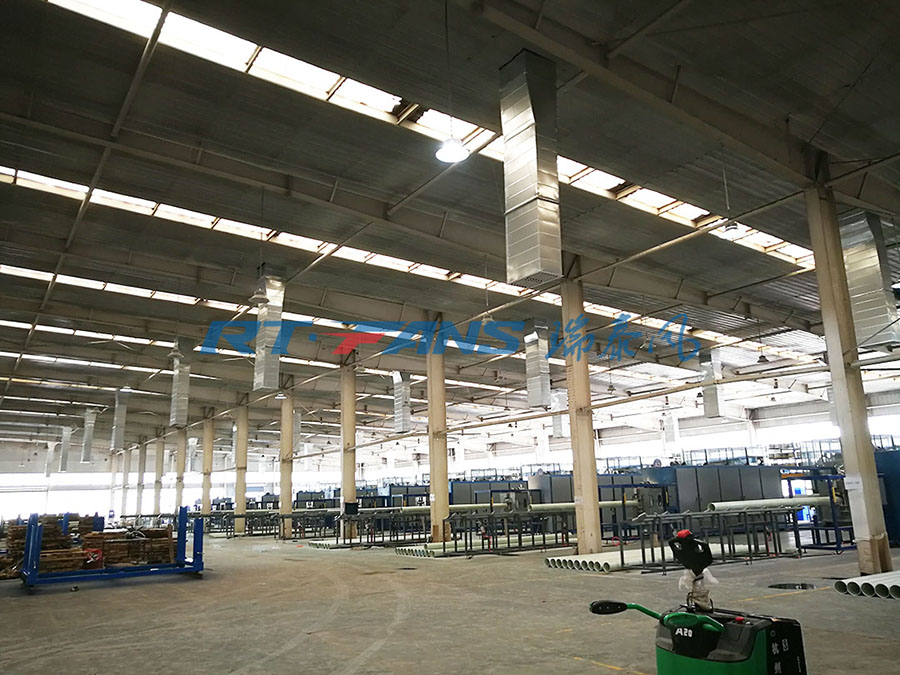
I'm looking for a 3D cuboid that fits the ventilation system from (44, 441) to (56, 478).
[{"bbox_3d":[-43.002,13.124,75.579,0.750,3.950,0.800,7,-16,-34],"label":"ventilation system"}]

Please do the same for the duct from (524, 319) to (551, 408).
[{"bbox_3d":[3.427,1.013,27.535,0.655,3.370,0.718,7,-16,-34],"label":"duct"}]

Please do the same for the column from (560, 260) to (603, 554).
[{"bbox_3d":[3.774,2.033,20.087,0.624,8.034,0.312,7,-16,-34],"label":"column"}]

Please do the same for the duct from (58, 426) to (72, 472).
[{"bbox_3d":[-33.823,9.894,61.916,0.576,3.792,0.880,7,-16,-34],"label":"duct"}]

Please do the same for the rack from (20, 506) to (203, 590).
[{"bbox_3d":[-7.736,4.843,16.285,3.520,1.610,1.700,7,-16,-33],"label":"rack"}]

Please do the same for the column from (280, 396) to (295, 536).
[{"bbox_3d":[-8.827,6.664,38.017,0.624,7.840,0.280,7,-16,-34],"label":"column"}]

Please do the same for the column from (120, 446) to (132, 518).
[{"bbox_3d":[-35.683,16.514,77.264,0.600,8.300,0.400,7,-16,-34],"label":"column"}]

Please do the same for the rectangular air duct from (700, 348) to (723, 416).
[{"bbox_3d":[12.145,2.150,32.629,0.655,2.995,0.718,7,-16,-34],"label":"rectangular air duct"}]

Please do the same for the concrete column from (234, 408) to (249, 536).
[{"bbox_3d":[-13.025,8.183,43.985,0.624,7.840,0.280,7,-16,-34],"label":"concrete column"}]

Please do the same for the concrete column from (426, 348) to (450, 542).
[{"bbox_3d":[-0.412,3.658,25.986,0.624,7.800,0.312,7,-16,-34],"label":"concrete column"}]

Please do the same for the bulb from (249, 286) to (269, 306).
[{"bbox_3d":[-4.495,-1.003,16.536,0.480,0.288,0.480,7,-16,-34],"label":"bulb"}]

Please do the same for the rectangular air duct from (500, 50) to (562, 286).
[{"bbox_3d":[1.479,-2.975,12.558,0.750,4.200,0.800,7,-16,-34],"label":"rectangular air duct"}]

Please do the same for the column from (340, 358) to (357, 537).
[{"bbox_3d":[-4.630,5.144,32.049,0.624,7.840,0.280,7,-16,-34],"label":"column"}]

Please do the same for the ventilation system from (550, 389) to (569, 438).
[{"bbox_3d":[6.884,4.787,44.281,0.700,3.150,0.800,7,-16,-34],"label":"ventilation system"}]

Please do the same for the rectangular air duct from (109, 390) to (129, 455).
[{"bbox_3d":[-19.746,4.868,42.029,0.576,3.712,0.880,7,-16,-34],"label":"rectangular air duct"}]

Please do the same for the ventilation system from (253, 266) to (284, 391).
[{"bbox_3d":[-5.677,-0.319,21.925,0.671,3.916,0.718,7,-16,-34],"label":"ventilation system"}]

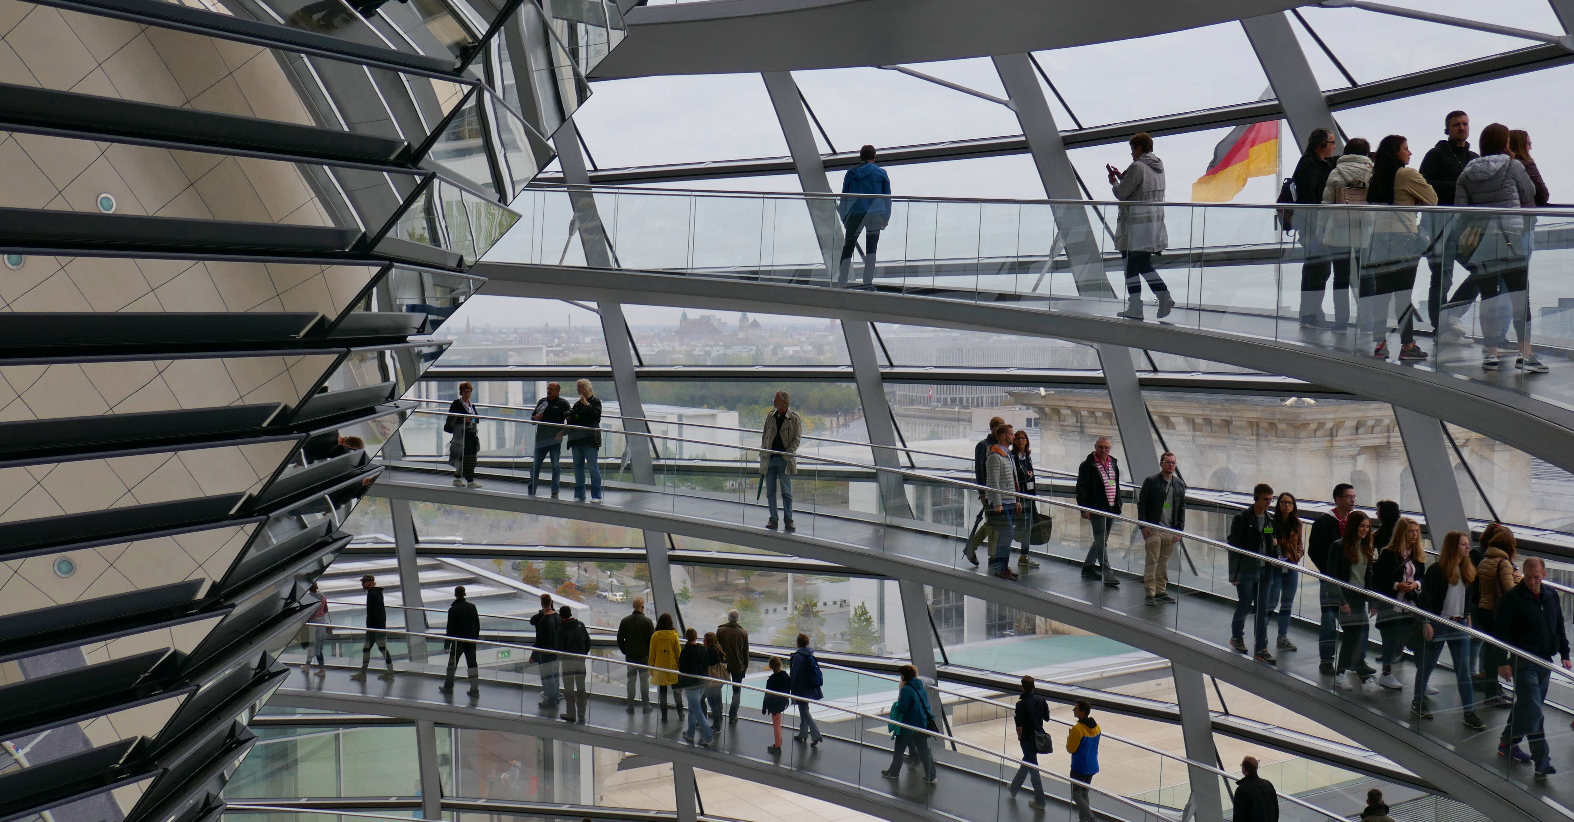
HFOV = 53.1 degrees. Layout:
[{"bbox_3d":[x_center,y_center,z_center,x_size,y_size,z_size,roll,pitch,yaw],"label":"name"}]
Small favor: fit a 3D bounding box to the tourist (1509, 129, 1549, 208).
[{"bbox_3d":[5.620,-1.305,12.100,0.440,1.690,0.480,-1,3,-16],"label":"tourist"}]

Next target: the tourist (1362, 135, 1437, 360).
[{"bbox_3d":[4.528,-1.211,11.650,0.420,1.670,0.500,-2,3,-30],"label":"tourist"}]

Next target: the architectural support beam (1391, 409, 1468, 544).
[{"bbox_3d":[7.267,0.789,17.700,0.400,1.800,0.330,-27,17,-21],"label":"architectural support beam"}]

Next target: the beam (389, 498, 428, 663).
[{"bbox_3d":[-6.685,2.994,28.069,0.320,3.227,0.340,0,20,5],"label":"beam"}]

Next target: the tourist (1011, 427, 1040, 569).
[{"bbox_3d":[3.032,1.117,19.941,0.480,1.708,0.420,-3,4,-33],"label":"tourist"}]

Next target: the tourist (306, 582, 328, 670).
[{"bbox_3d":[-7.790,3.577,26.000,0.500,1.620,0.480,0,3,6],"label":"tourist"}]

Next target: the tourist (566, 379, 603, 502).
[{"bbox_3d":[-2.971,0.440,23.087,0.520,1.746,0.400,2,4,30],"label":"tourist"}]

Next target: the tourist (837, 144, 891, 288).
[{"bbox_3d":[0.952,-2.327,18.900,0.600,1.760,0.420,0,3,3],"label":"tourist"}]

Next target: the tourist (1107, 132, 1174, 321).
[{"bbox_3d":[3.481,-1.803,15.420,0.600,1.814,0.500,3,5,45],"label":"tourist"}]

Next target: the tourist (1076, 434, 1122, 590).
[{"bbox_3d":[3.821,1.200,19.274,0.530,1.757,0.500,-3,4,-36],"label":"tourist"}]

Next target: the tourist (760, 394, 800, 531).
[{"bbox_3d":[-0.083,0.670,21.150,0.560,1.810,0.380,0,3,13],"label":"tourist"}]

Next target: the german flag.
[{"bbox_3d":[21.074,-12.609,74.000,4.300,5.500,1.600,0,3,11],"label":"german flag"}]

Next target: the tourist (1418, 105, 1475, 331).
[{"bbox_3d":[5.342,-1.478,12.650,0.560,1.830,0.420,-2,4,-37],"label":"tourist"}]

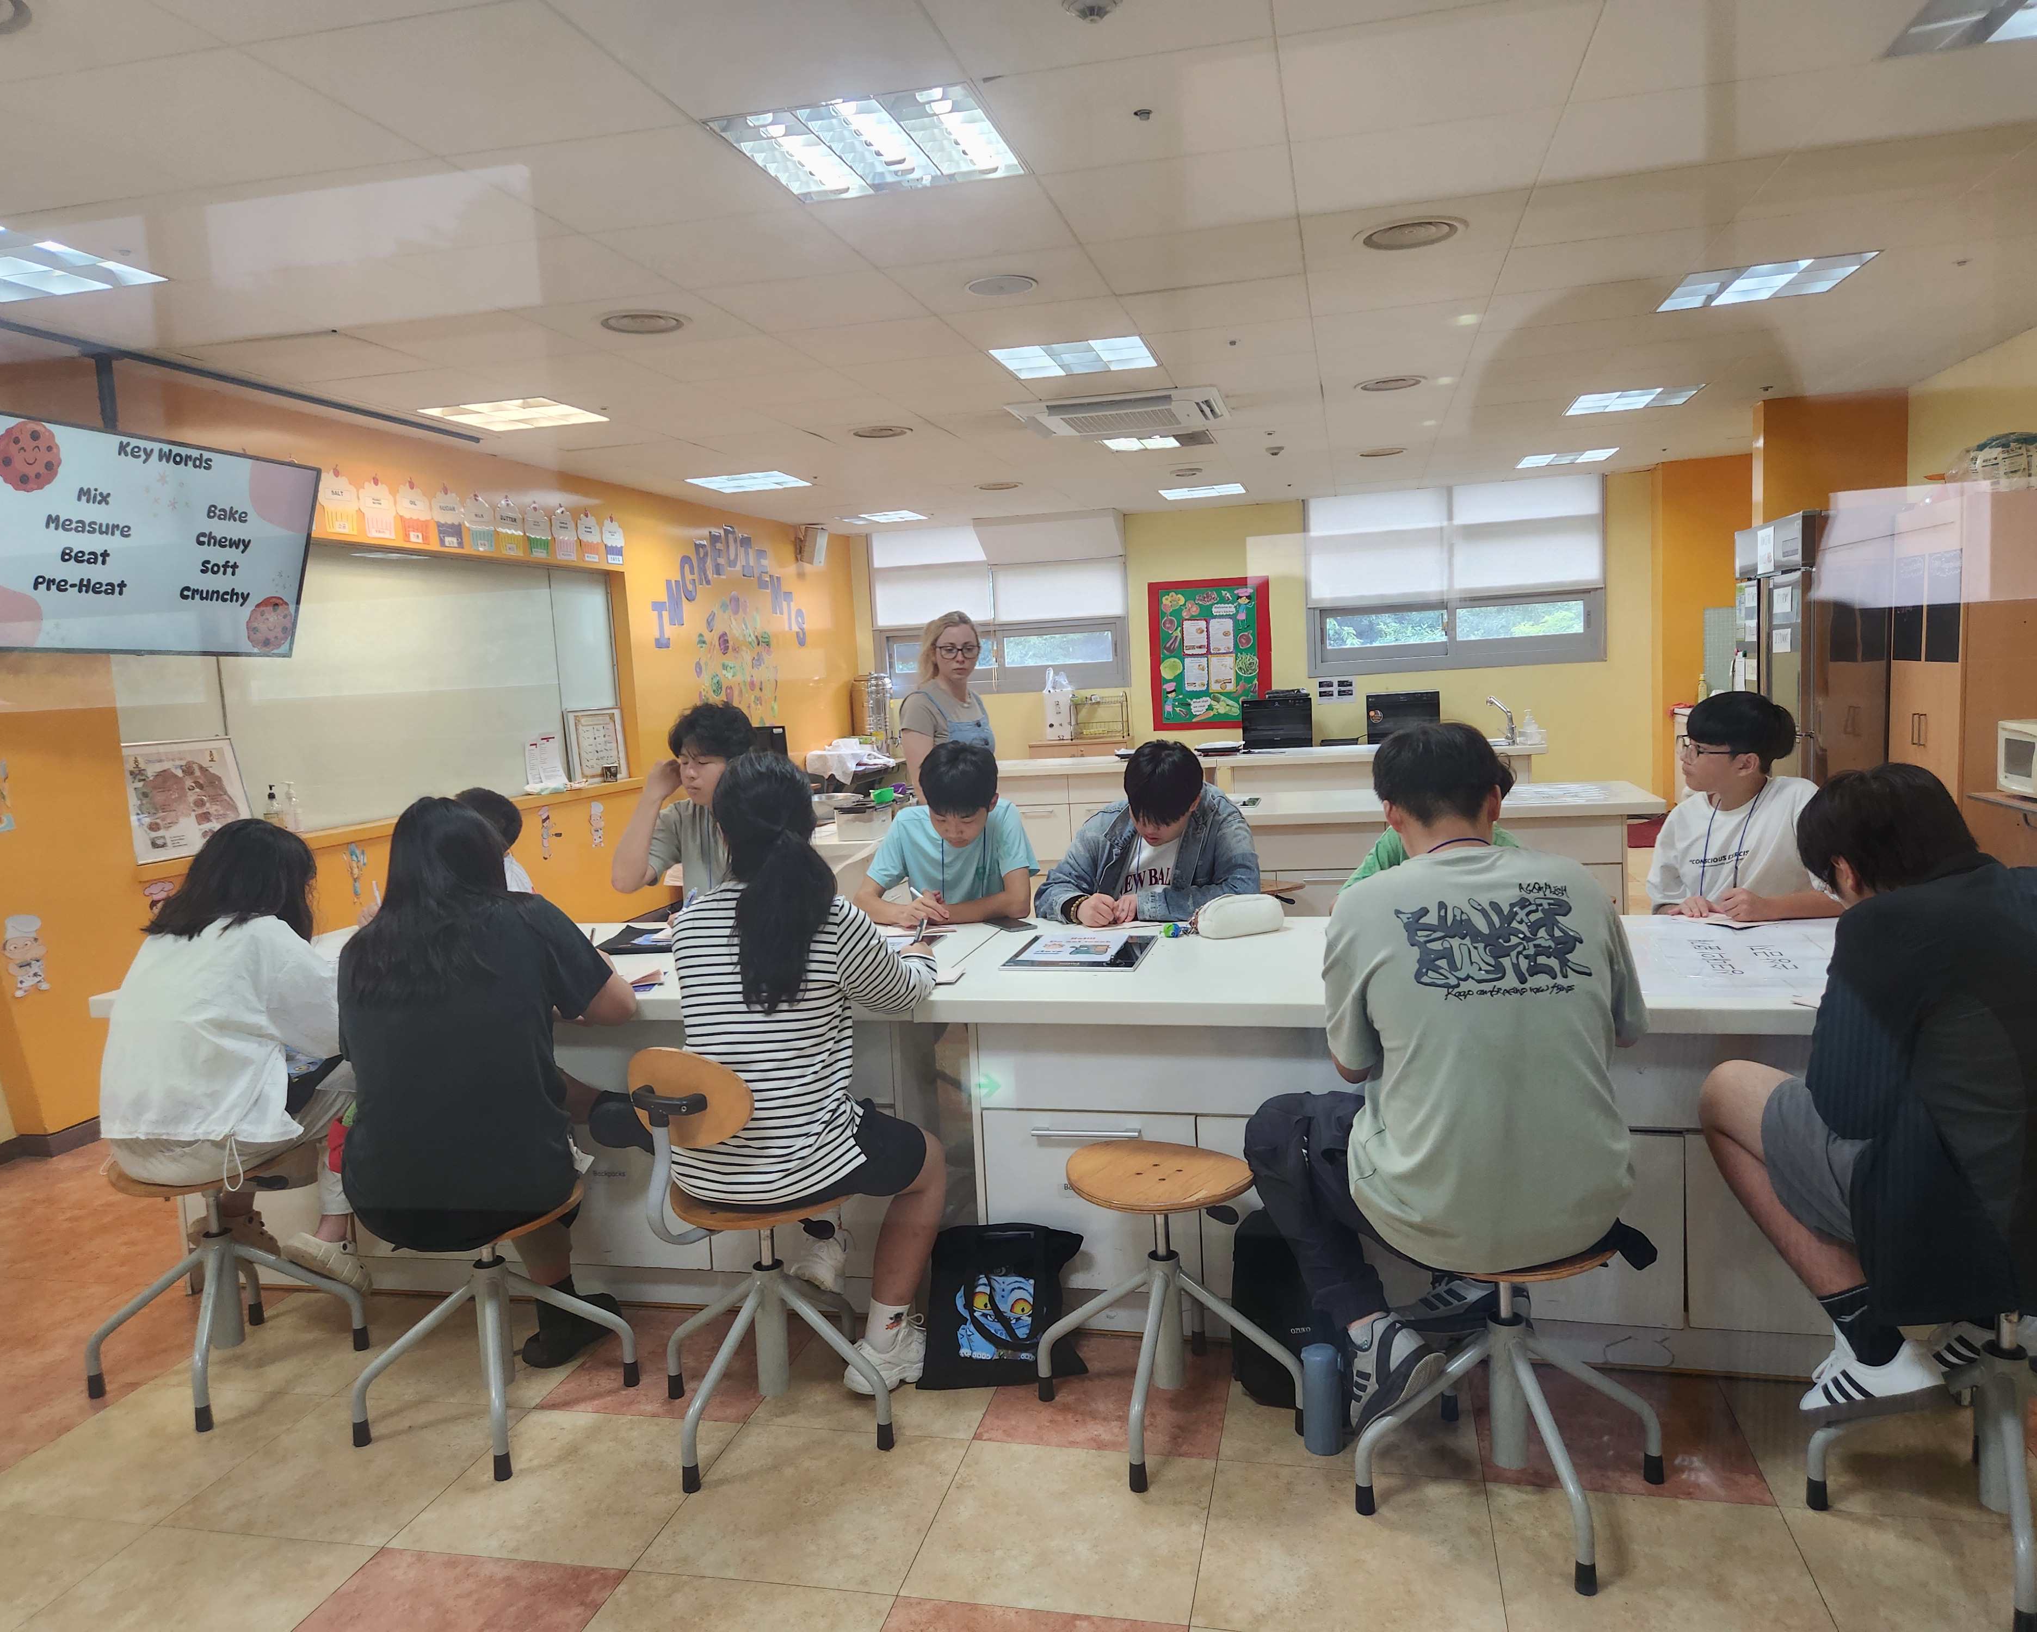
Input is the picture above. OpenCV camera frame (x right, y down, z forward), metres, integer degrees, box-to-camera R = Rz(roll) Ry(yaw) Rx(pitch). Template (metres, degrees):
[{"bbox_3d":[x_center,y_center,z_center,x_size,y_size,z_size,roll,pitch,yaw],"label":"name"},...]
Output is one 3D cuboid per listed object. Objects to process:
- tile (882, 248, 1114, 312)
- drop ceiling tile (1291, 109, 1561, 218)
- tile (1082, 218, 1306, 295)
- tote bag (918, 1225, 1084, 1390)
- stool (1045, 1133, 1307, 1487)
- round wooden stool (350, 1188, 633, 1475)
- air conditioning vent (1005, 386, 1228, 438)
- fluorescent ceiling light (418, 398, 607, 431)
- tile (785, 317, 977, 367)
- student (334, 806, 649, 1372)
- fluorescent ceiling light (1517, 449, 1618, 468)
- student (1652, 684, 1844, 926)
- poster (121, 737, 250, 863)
[{"bbox_3d":[-0.044,-1.639,4.419,0.600,0.020,0.600,-2,6,13],"label":"tile"},{"bbox_3d":[0.988,-1.607,3.559,0.600,0.020,0.600,-2,6,13],"label":"drop ceiling tile"},{"bbox_3d":[0.539,-1.656,4.281,0.600,0.020,0.600,-2,6,13],"label":"tile"},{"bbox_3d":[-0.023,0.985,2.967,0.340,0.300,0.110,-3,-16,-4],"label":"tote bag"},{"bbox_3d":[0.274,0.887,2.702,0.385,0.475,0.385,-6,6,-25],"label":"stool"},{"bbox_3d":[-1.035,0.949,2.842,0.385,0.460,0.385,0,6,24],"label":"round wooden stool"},{"bbox_3d":[0.506,-1.898,6.834,0.950,0.080,0.950,-2,6,13],"label":"air conditioning vent"},{"bbox_3d":[-2.114,-1.717,6.127,0.600,0.070,0.600,-2,6,13],"label":"fluorescent ceiling light"},{"bbox_3d":[-0.496,-1.689,5.135,0.600,0.015,0.600,-2,6,13],"label":"tile"},{"bbox_3d":[-1.011,0.563,2.882,0.550,1.210,0.640,0,7,26],"label":"student"},{"bbox_3d":[3.631,-2.384,9.562,0.600,0.060,0.600,-2,6,13],"label":"fluorescent ceiling light"},{"bbox_3d":[1.697,0.354,3.324,0.520,1.260,0.640,1,7,33],"label":"student"},{"bbox_3d":[-3.042,-0.069,5.248,0.025,0.430,0.590,-15,3,14],"label":"poster"}]

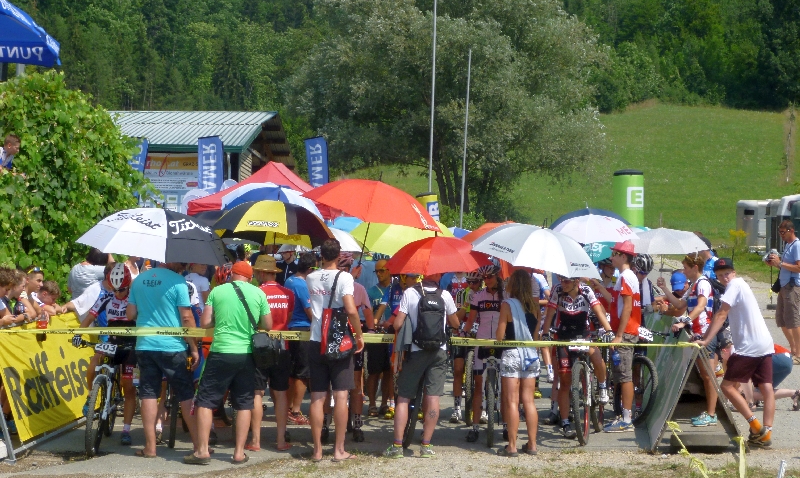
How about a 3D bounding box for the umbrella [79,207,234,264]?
[{"bbox_3d":[-2.072,-0.030,15.800,1.330,0.520,1.330,8,9,0],"label":"umbrella"}]

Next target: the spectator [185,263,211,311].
[{"bbox_3d":[-2.223,1.060,20.300,0.480,1.700,0.420,-1,-1,39],"label":"spectator"}]

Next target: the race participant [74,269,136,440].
[{"bbox_3d":[-2.709,1.062,17.066,0.620,1.680,0.750,0,2,-5],"label":"race participant"}]

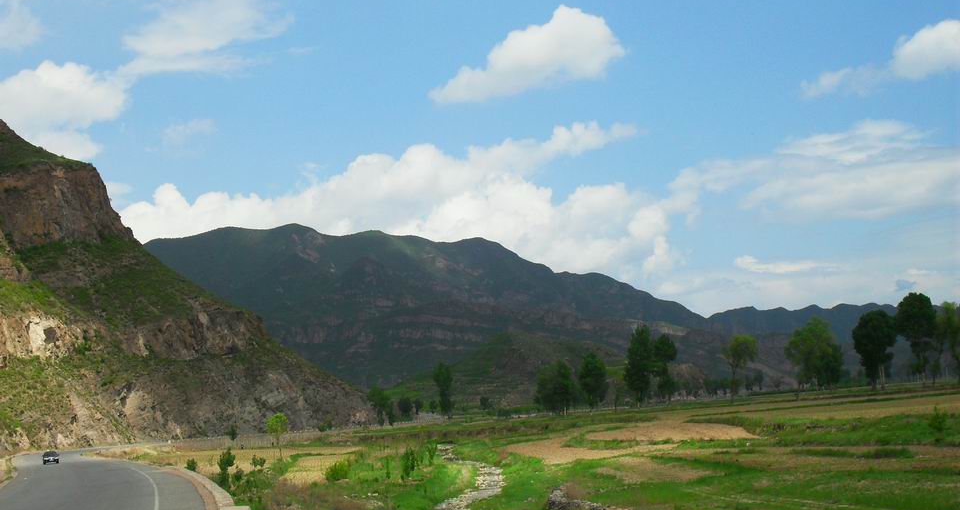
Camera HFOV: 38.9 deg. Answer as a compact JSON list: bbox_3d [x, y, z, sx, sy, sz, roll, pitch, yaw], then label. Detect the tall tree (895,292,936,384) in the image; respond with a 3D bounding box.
[{"bbox_3d":[48.850,9.340,152.070,4.340,10.520,4.340,-1,-8,0],"label":"tall tree"}]

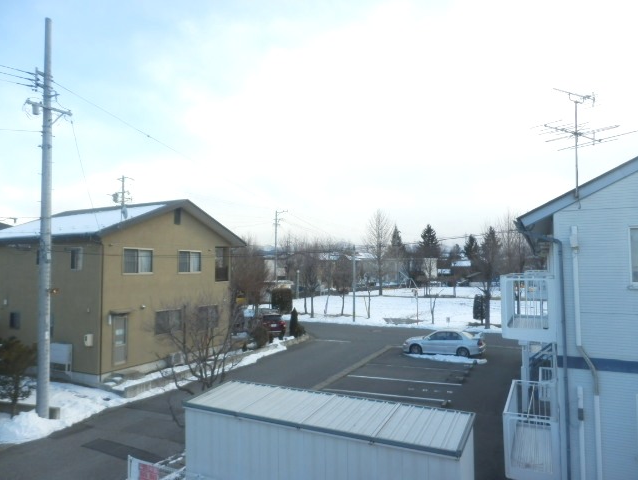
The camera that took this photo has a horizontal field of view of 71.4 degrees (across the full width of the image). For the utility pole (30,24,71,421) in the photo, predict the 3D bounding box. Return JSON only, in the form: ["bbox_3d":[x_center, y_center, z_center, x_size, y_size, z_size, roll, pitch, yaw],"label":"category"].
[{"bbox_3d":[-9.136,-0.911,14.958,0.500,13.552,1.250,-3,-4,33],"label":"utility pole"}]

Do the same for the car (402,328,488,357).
[{"bbox_3d":[6.819,5.616,24.443,4.350,1.420,1.760,-3,-4,27],"label":"car"}]

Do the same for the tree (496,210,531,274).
[{"bbox_3d":[26.397,1.964,60.218,4.739,12.282,4.739,-2,-4,24],"label":"tree"}]

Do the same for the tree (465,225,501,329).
[{"bbox_3d":[12.679,2.790,33.788,2.807,7.819,2.807,-2,-4,20],"label":"tree"}]

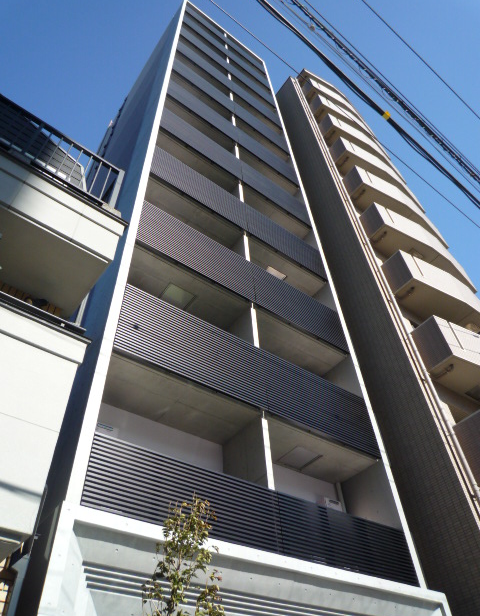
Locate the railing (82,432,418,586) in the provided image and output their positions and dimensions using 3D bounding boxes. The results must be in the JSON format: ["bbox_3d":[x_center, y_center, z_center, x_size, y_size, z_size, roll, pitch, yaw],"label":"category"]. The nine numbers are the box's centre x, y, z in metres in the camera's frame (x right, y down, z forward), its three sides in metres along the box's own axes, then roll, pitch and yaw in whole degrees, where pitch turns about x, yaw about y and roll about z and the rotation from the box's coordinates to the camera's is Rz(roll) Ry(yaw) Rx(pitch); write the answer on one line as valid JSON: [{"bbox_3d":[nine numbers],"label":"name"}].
[{"bbox_3d":[0.556,3.099,6.675,5.850,0.900,0.110,27,-55,-26],"label":"railing"}]

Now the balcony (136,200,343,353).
[{"bbox_3d":[0.276,-0.554,10.707,5.850,1.480,0.140,27,-55,-26],"label":"balcony"}]

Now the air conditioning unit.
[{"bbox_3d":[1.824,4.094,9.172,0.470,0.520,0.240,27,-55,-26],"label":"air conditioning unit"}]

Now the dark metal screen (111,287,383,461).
[{"bbox_3d":[0.421,1.341,8.616,5.850,1.480,0.120,27,-55,-26],"label":"dark metal screen"}]

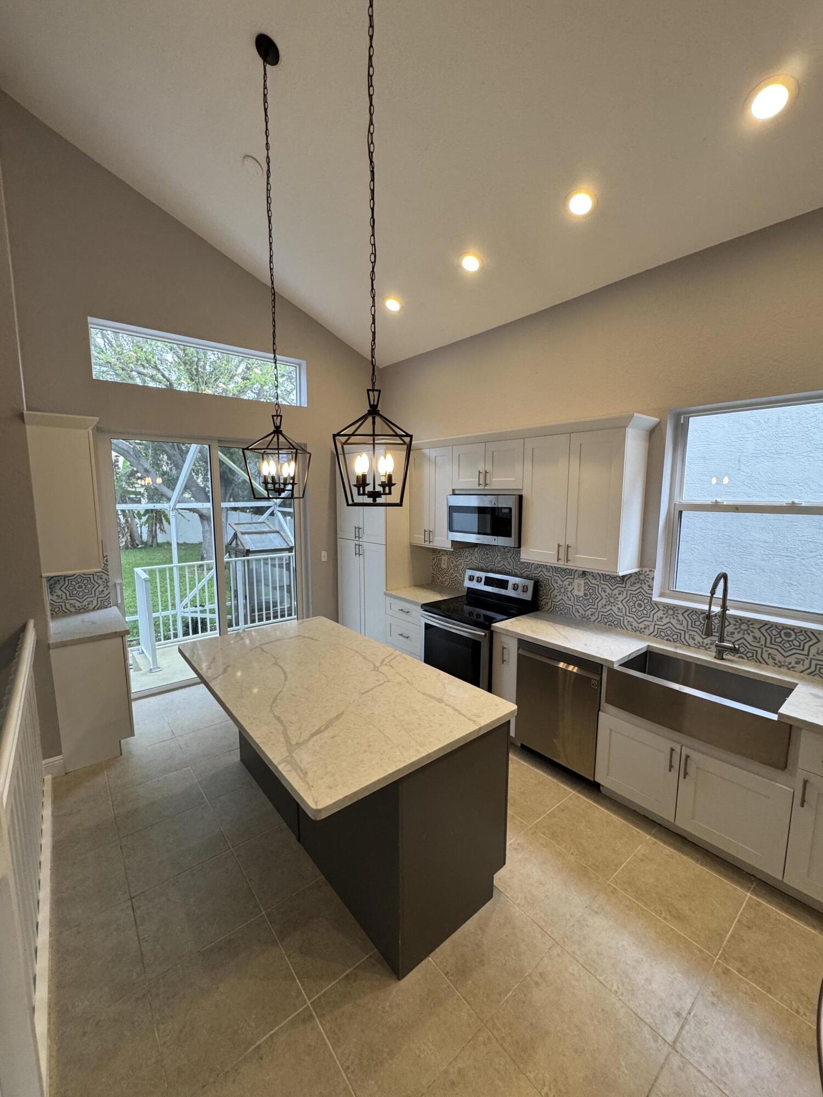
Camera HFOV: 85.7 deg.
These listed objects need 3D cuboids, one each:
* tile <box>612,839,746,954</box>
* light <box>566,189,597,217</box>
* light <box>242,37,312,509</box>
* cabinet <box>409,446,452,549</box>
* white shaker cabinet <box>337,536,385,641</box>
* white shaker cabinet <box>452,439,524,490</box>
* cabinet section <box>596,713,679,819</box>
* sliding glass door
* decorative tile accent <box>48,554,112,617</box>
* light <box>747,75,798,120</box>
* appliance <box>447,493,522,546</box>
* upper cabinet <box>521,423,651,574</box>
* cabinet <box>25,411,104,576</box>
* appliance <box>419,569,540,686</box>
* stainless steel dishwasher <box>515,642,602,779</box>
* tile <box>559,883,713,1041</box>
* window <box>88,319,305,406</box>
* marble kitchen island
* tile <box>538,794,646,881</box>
[{"bbox_3d":[1.299,1.657,2.156,0.457,0.012,0.457,-6,10,-39],"label":"tile"},{"bbox_3d":[0.973,-1.979,2.542,0.182,0.020,0.182,23,-8,-39],"label":"light"},{"bbox_3d":[-0.765,-1.438,2.458,0.305,2.320,0.305,0,8,2],"label":"light"},{"bbox_3d":[0.293,-0.482,4.257,0.330,0.920,0.595,-6,10,-39],"label":"cabinet"},{"bbox_3d":[-0.313,0.568,4.919,0.610,1.348,0.935,-6,10,-39],"label":"white shaker cabinet"},{"bbox_3d":[0.731,-0.683,3.748,0.320,0.395,0.760,-6,10,-39],"label":"white shaker cabinet"},{"bbox_3d":[1.507,1.216,2.726,0.580,0.455,0.455,-6,10,-39],"label":"cabinet section"},{"bbox_3d":[-1.938,0.143,4.485,1.780,2.365,0.110,-6,10,-39],"label":"sliding glass door"},{"bbox_3d":[-2.667,0.287,3.567,0.400,0.452,0.012,-6,10,-39],"label":"decorative tile accent"},{"bbox_3d":[1.532,-1.919,1.891,0.185,0.030,0.185,22,-8,-39],"label":"light"},{"bbox_3d":[0.707,-0.253,3.778,0.390,0.405,0.759,-6,10,-39],"label":"appliance"},{"bbox_3d":[1.212,-0.341,3.197,0.320,0.935,0.765,-6,10,-39],"label":"upper cabinet"},{"bbox_3d":[-2.421,-0.379,3.132,0.350,1.000,0.850,-6,10,-39],"label":"cabinet"},{"bbox_3d":[0.567,0.814,3.776,0.685,1.170,0.765,-6,10,-39],"label":"appliance"},{"bbox_3d":[1.183,1.067,3.155,0.600,0.835,0.606,-6,10,-39],"label":"stainless steel dishwasher"},{"bbox_3d":[0.929,1.672,1.839,0.450,0.010,0.450,-6,10,-39],"label":"tile"},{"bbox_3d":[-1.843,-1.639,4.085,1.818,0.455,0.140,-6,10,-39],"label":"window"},{"bbox_3d":[-0.498,1.136,2.501,1.050,0.925,1.902,-6,10,-39],"label":"marble kitchen island"},{"bbox_3d":[0.997,1.586,2.478,0.450,0.010,0.450,-6,10,-39],"label":"tile"}]

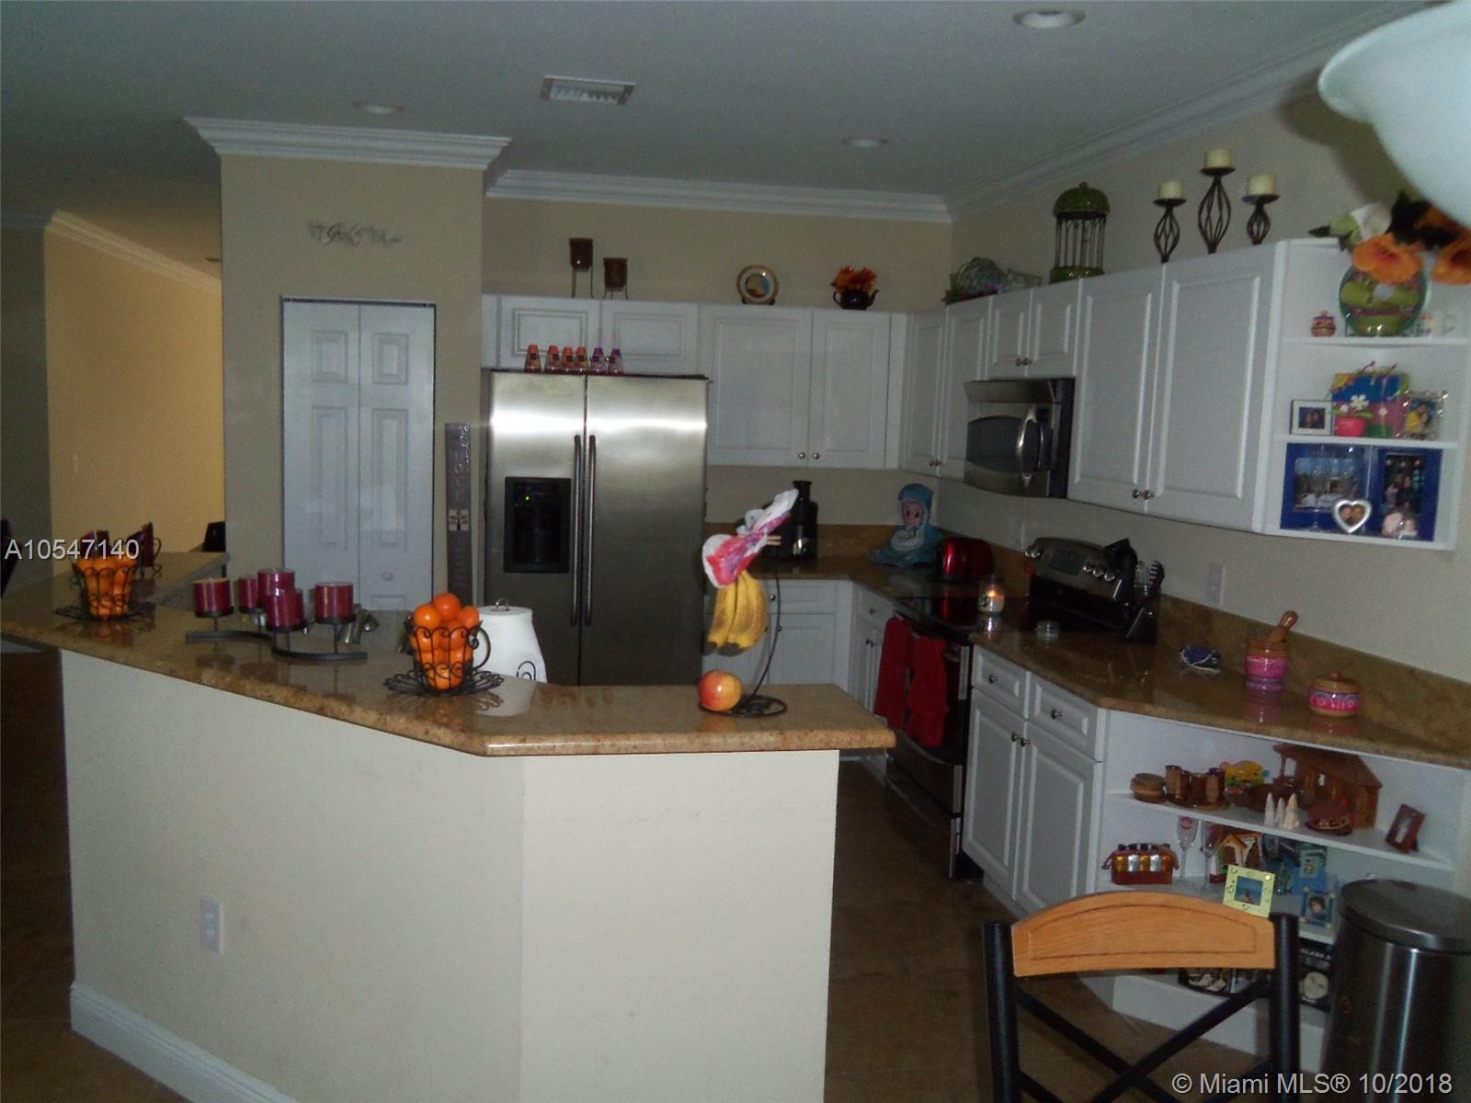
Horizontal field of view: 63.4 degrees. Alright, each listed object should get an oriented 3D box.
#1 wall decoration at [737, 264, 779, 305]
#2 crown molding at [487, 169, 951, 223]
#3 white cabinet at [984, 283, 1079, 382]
[{"bbox_3d":[0.109,-1.296,5.828,0.212,0.210,0.060,0,7,-11],"label":"wall decoration"},{"bbox_3d":[-0.033,-1.750,5.879,2.350,0.112,0.110,0,7,-11],"label":"crown molding"},{"bbox_3d":[1.270,-0.817,4.515,0.330,0.335,0.766,0,7,-11],"label":"white cabinet"}]

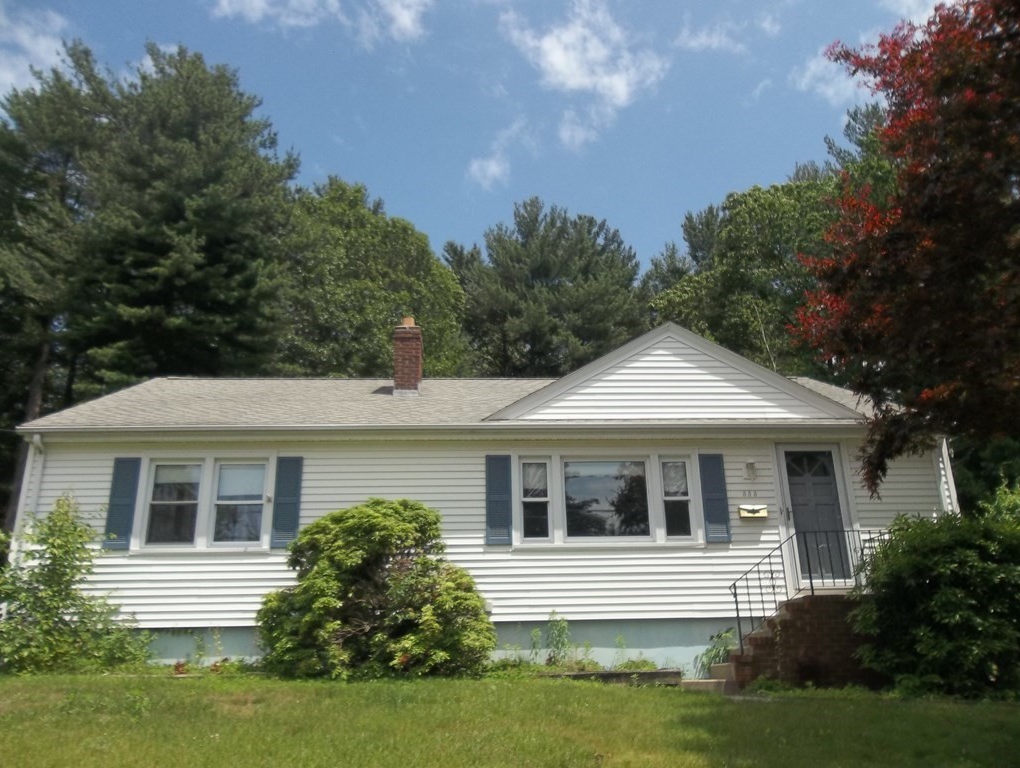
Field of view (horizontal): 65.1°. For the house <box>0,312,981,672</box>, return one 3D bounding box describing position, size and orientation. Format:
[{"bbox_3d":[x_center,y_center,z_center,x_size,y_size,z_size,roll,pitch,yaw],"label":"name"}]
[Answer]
[{"bbox_3d":[-0.291,2.258,15.164,13.450,5.970,8.500,0,-19,-3],"label":"house"}]

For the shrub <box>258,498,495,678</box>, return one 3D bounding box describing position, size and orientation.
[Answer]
[{"bbox_3d":[-1.581,2.457,9.784,2.710,2.120,2.200,0,-19,-3],"label":"shrub"}]

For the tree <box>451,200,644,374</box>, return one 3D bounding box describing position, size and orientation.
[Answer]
[{"bbox_3d":[1.603,0.884,31.600,8.000,19.420,8.000,0,-19,-3],"label":"tree"}]

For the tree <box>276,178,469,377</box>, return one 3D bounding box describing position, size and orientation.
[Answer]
[{"bbox_3d":[-5.454,0.626,28.201,8.000,17.890,8.000,0,-19,-3],"label":"tree"}]

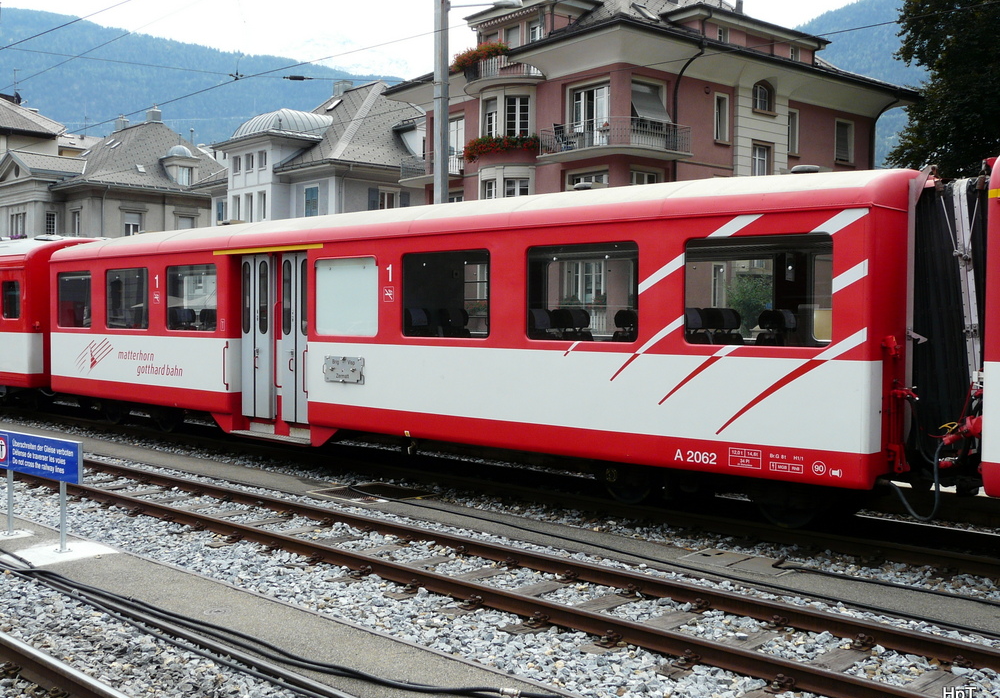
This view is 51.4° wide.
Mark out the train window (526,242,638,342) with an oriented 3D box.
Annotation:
[{"bbox_3d":[0.829,-0.570,10.542,1.437,0.991,0.080,2,2,43],"label":"train window"}]

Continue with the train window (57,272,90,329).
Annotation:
[{"bbox_3d":[-7.398,-0.852,18.136,1.295,0.995,0.080,2,2,43],"label":"train window"}]

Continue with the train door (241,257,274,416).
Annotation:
[{"bbox_3d":[-3.434,-0.178,14.748,0.670,2.292,0.080,2,2,43],"label":"train door"}]

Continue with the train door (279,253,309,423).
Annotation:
[{"bbox_3d":[-2.724,-0.153,14.092,0.670,2.292,0.080,2,2,43],"label":"train door"}]

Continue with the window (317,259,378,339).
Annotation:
[{"bbox_3d":[-1.920,-0.658,13.080,1.267,0.998,0.080,2,2,43],"label":"window"}]

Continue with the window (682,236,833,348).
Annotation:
[{"bbox_3d":[2.270,-0.514,9.212,1.448,0.981,0.080,2,2,43],"label":"window"}]

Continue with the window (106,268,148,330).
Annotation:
[{"bbox_3d":[-6.025,-0.798,16.869,1.404,0.991,0.080,2,2,43],"label":"window"}]

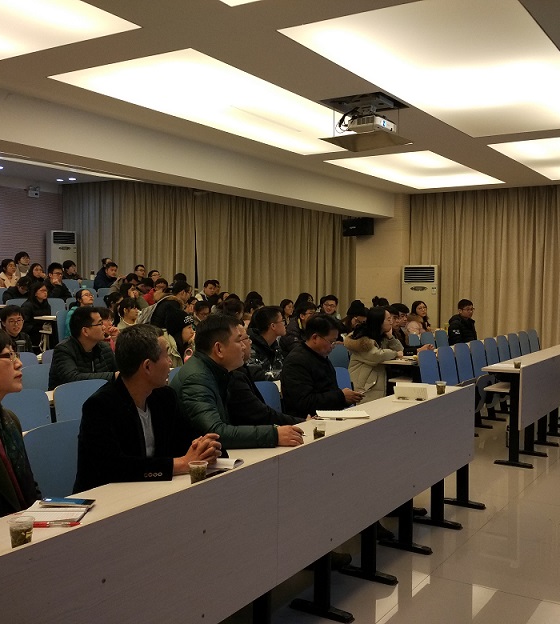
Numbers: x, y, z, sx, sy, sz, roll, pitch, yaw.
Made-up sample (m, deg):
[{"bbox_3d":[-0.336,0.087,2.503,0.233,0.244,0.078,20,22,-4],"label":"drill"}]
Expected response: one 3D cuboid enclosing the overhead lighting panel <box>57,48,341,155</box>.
[{"bbox_3d":[-0.142,-1.809,6.528,1.355,0.100,3.700,2,3,33],"label":"overhead lighting panel"}]

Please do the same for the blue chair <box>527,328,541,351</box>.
[{"bbox_3d":[3.590,0.680,9.622,0.460,0.870,0.450,2,3,33],"label":"blue chair"}]

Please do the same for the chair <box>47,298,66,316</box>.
[{"bbox_3d":[-2.887,0.278,9.550,0.500,0.880,0.460,2,3,33],"label":"chair"}]

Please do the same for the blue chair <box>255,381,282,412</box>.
[{"bbox_3d":[0.033,0.871,4.149,0.460,0.870,0.450,2,3,33],"label":"blue chair"}]

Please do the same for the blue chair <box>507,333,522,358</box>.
[{"bbox_3d":[3.148,0.719,8.993,0.480,0.877,0.450,2,3,33],"label":"blue chair"}]

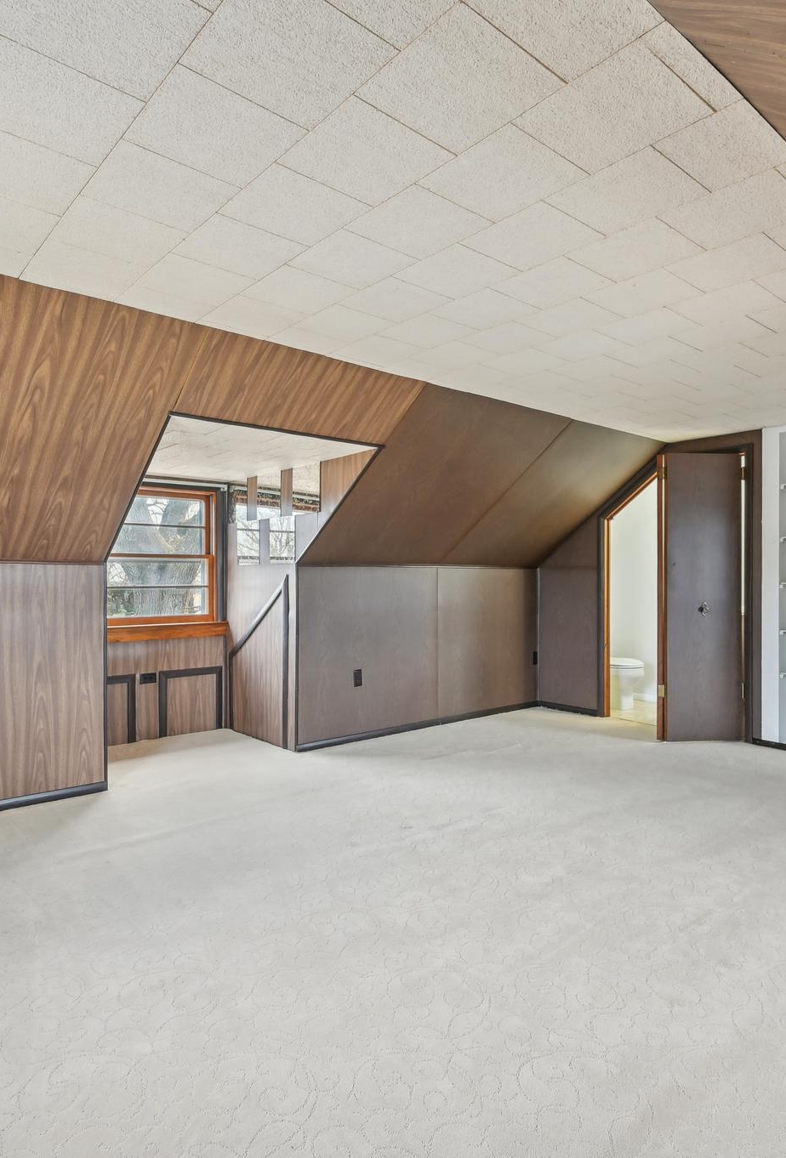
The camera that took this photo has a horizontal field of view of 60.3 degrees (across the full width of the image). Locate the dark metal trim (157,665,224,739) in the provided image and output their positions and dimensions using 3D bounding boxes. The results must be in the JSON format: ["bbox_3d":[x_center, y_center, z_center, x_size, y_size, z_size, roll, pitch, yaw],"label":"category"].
[{"bbox_3d":[-1.476,0.904,4.989,0.488,0.475,0.020,0,0,-40],"label":"dark metal trim"}]

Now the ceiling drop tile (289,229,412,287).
[{"bbox_3d":[-0.130,-1.011,2.143,0.306,0.018,0.304,0,0,-41],"label":"ceiling drop tile"}]

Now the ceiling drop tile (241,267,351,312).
[{"bbox_3d":[-0.324,-1.002,2.349,0.305,0.018,0.305,0,0,-40],"label":"ceiling drop tile"}]

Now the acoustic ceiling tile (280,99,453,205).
[{"bbox_3d":[-0.065,-1.001,1.597,0.305,0.018,0.305,0,1,-41],"label":"acoustic ceiling tile"}]

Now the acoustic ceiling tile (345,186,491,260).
[{"bbox_3d":[0.070,-1.008,1.915,0.306,0.018,0.304,0,0,-41],"label":"acoustic ceiling tile"}]

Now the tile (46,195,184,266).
[{"bbox_3d":[-0.796,-1.002,1.963,0.305,0.018,0.305,0,0,-40],"label":"tile"}]

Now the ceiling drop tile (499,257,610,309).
[{"bbox_3d":[0.540,-1.009,2.306,0.306,0.018,0.304,0,0,-41],"label":"ceiling drop tile"}]

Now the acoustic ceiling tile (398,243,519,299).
[{"bbox_3d":[0.207,-1.010,2.222,0.306,0.018,0.304,0,0,-41],"label":"acoustic ceiling tile"}]

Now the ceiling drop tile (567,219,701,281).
[{"bbox_3d":[0.739,-1.002,2.068,0.305,0.018,0.305,0,0,-40],"label":"ceiling drop tile"}]

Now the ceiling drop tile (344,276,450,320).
[{"bbox_3d":[0.007,-1.012,2.451,0.306,0.018,0.304,0,0,-41],"label":"ceiling drop tile"}]

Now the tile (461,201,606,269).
[{"bbox_3d":[0.408,-1.000,1.983,0.305,0.018,0.305,0,1,-41],"label":"tile"}]

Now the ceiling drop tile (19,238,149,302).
[{"bbox_3d":[-1.016,-1.019,2.227,0.305,0.018,0.341,0,1,-41],"label":"ceiling drop tile"}]

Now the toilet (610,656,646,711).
[{"bbox_3d":[1.913,0.765,6.024,0.430,0.750,0.700,0,0,-40],"label":"toilet"}]

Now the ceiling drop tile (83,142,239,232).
[{"bbox_3d":[-0.598,-1.009,1.746,0.305,0.018,0.305,0,1,-41],"label":"ceiling drop tile"}]

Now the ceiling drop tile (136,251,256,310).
[{"bbox_3d":[-0.671,-1.016,2.295,0.305,0.018,0.314,0,1,-41],"label":"ceiling drop tile"}]

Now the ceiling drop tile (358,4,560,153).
[{"bbox_3d":[0.135,-1.002,1.375,0.305,0.018,0.305,0,0,-40],"label":"ceiling drop tile"}]

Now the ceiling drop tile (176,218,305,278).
[{"bbox_3d":[-0.461,-1.002,2.044,0.305,0.018,0.305,0,0,-40],"label":"ceiling drop tile"}]

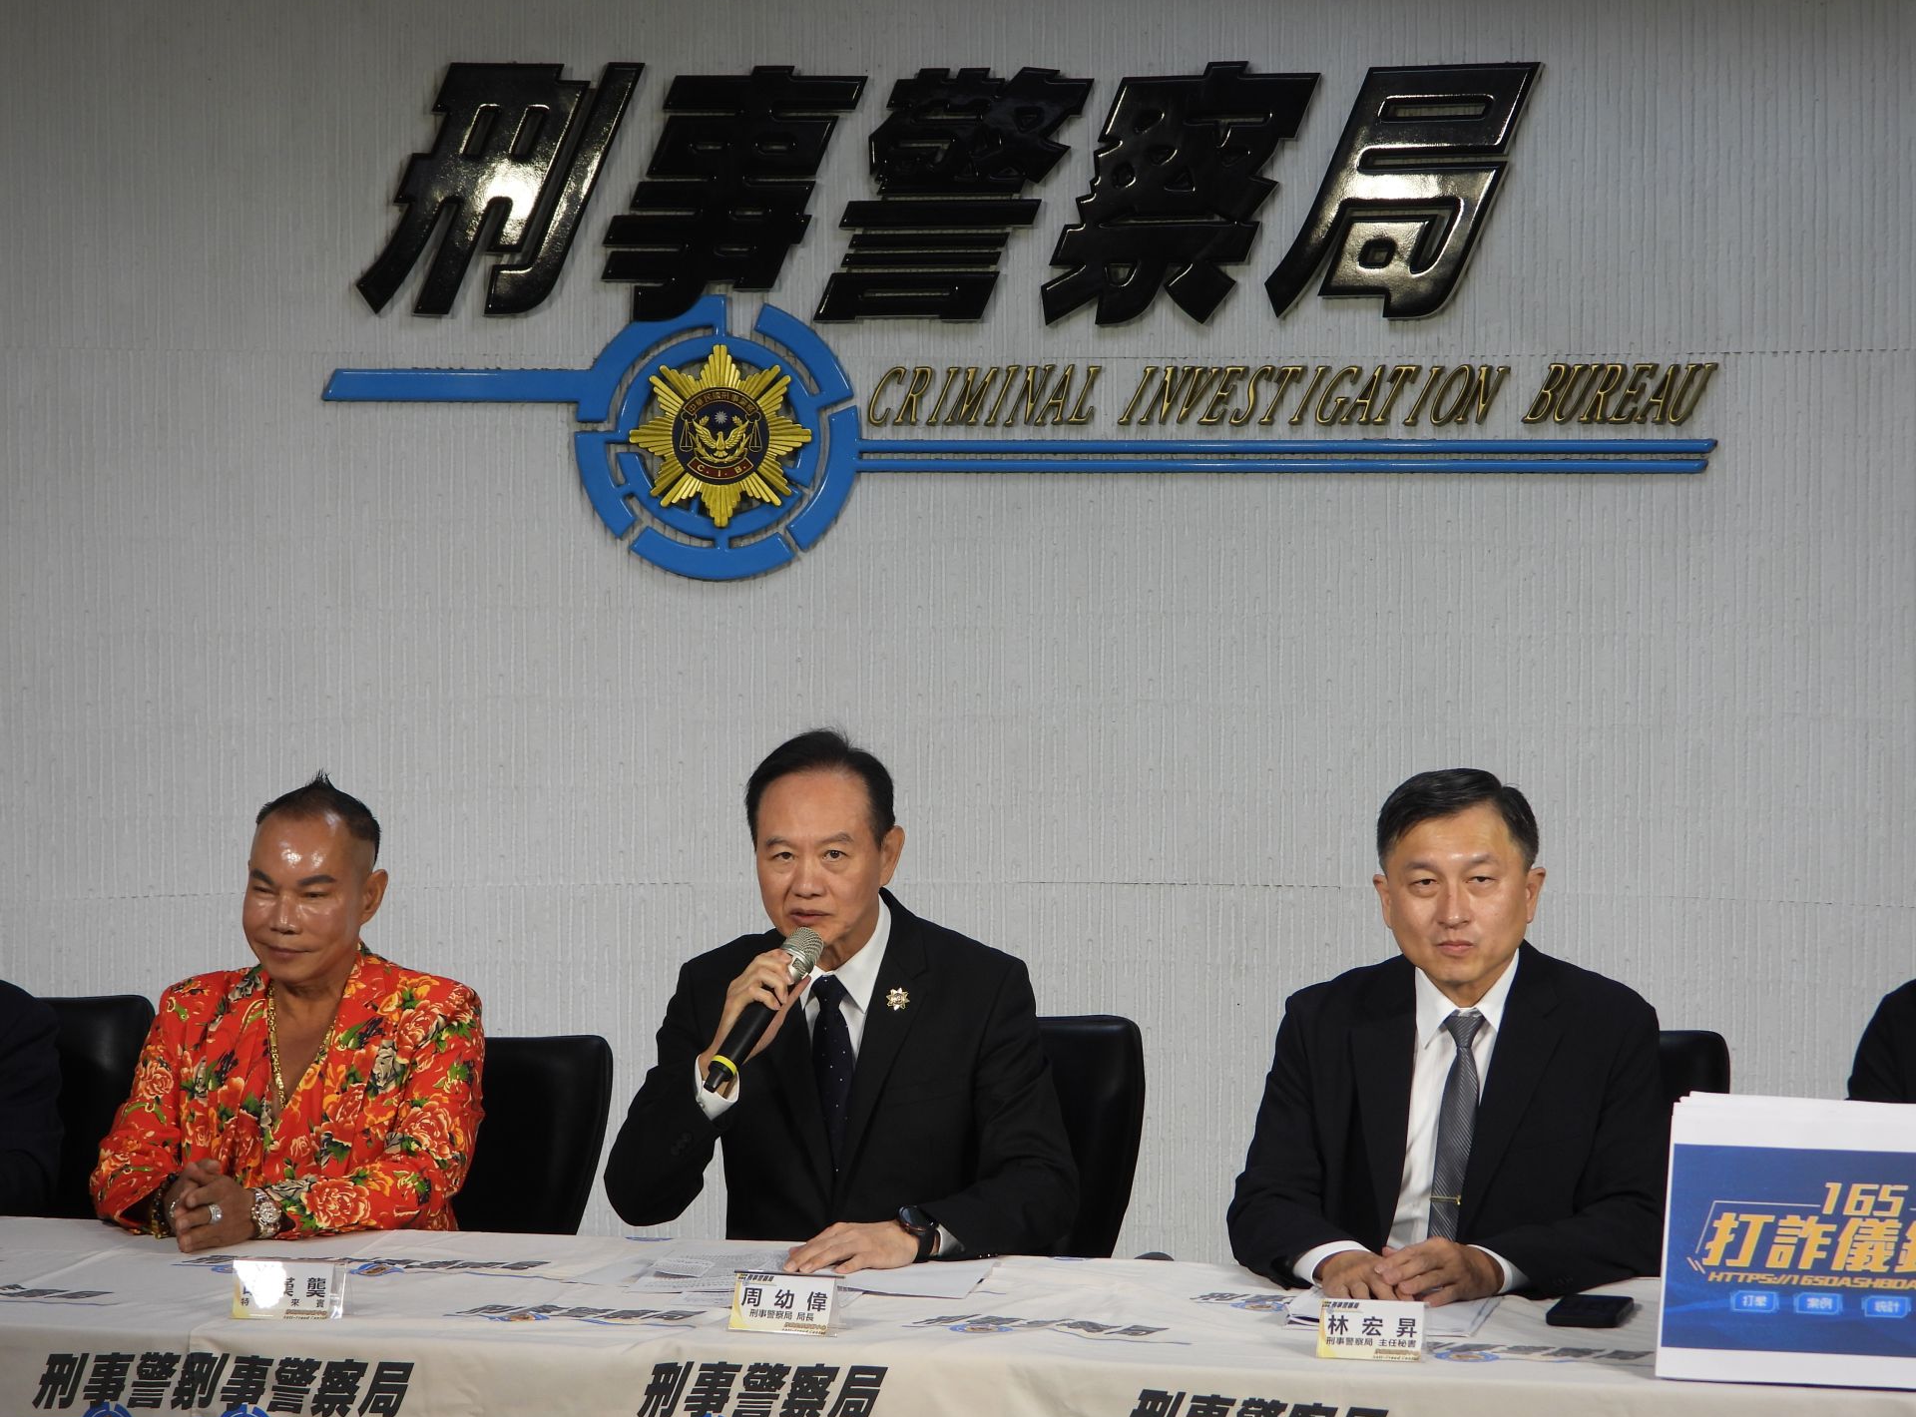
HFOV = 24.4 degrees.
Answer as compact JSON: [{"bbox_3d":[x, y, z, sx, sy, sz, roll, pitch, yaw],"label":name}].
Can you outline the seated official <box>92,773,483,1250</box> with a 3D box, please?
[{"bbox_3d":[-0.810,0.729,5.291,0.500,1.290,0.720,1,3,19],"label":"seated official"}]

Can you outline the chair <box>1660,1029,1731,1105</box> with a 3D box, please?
[{"bbox_3d":[0.660,0.892,5.228,0.620,0.980,0.640,1,3,12],"label":"chair"}]

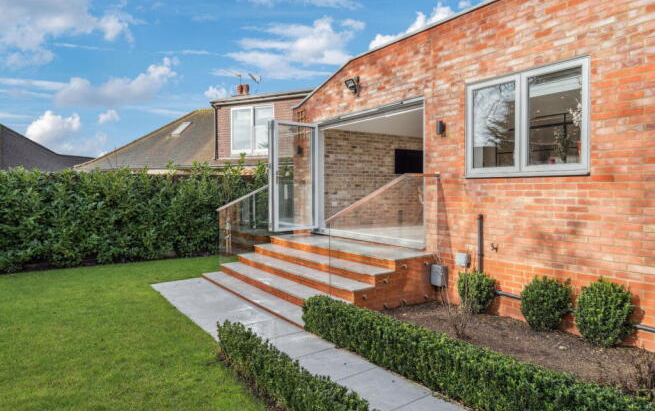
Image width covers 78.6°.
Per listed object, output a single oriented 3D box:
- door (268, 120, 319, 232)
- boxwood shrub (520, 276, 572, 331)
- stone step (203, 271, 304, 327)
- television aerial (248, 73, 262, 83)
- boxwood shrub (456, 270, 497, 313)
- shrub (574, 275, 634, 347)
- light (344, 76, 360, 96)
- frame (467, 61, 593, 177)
[{"bbox_3d":[-0.633,-0.534,7.642,0.970,2.000,0.200,-2,3,-36],"label":"door"},{"bbox_3d":[2.272,1.036,4.170,0.480,0.570,0.480,-2,3,-36],"label":"boxwood shrub"},{"bbox_3d":[-1.086,1.331,5.897,0.370,0.075,3.420,-2,3,-36],"label":"stone step"},{"bbox_3d":[-2.788,-4.910,15.500,0.350,0.300,0.850,0,2,18],"label":"television aerial"},{"bbox_3d":[1.795,1.043,4.824,0.450,0.520,0.450,-2,3,-36],"label":"boxwood shrub"},{"bbox_3d":[2.590,1.016,3.733,0.480,0.630,0.480,-2,3,-36],"label":"shrub"},{"bbox_3d":[0.437,-2.032,6.769,0.200,0.280,0.240,-2,3,-36],"label":"light"},{"bbox_3d":[2.209,-0.906,4.577,0.100,1.200,1.410,-2,3,-36],"label":"frame"}]

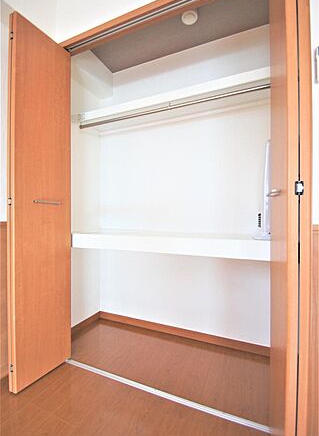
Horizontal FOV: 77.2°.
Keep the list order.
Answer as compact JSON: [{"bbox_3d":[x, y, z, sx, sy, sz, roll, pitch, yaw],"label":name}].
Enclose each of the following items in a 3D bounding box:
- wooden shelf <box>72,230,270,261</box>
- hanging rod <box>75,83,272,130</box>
[{"bbox_3d":[0.094,0.182,1.490,1.596,0.111,0.397,0,0,22],"label":"wooden shelf"},{"bbox_3d":[0.076,-0.788,1.436,1.589,0.028,0.028,0,0,22],"label":"hanging rod"}]

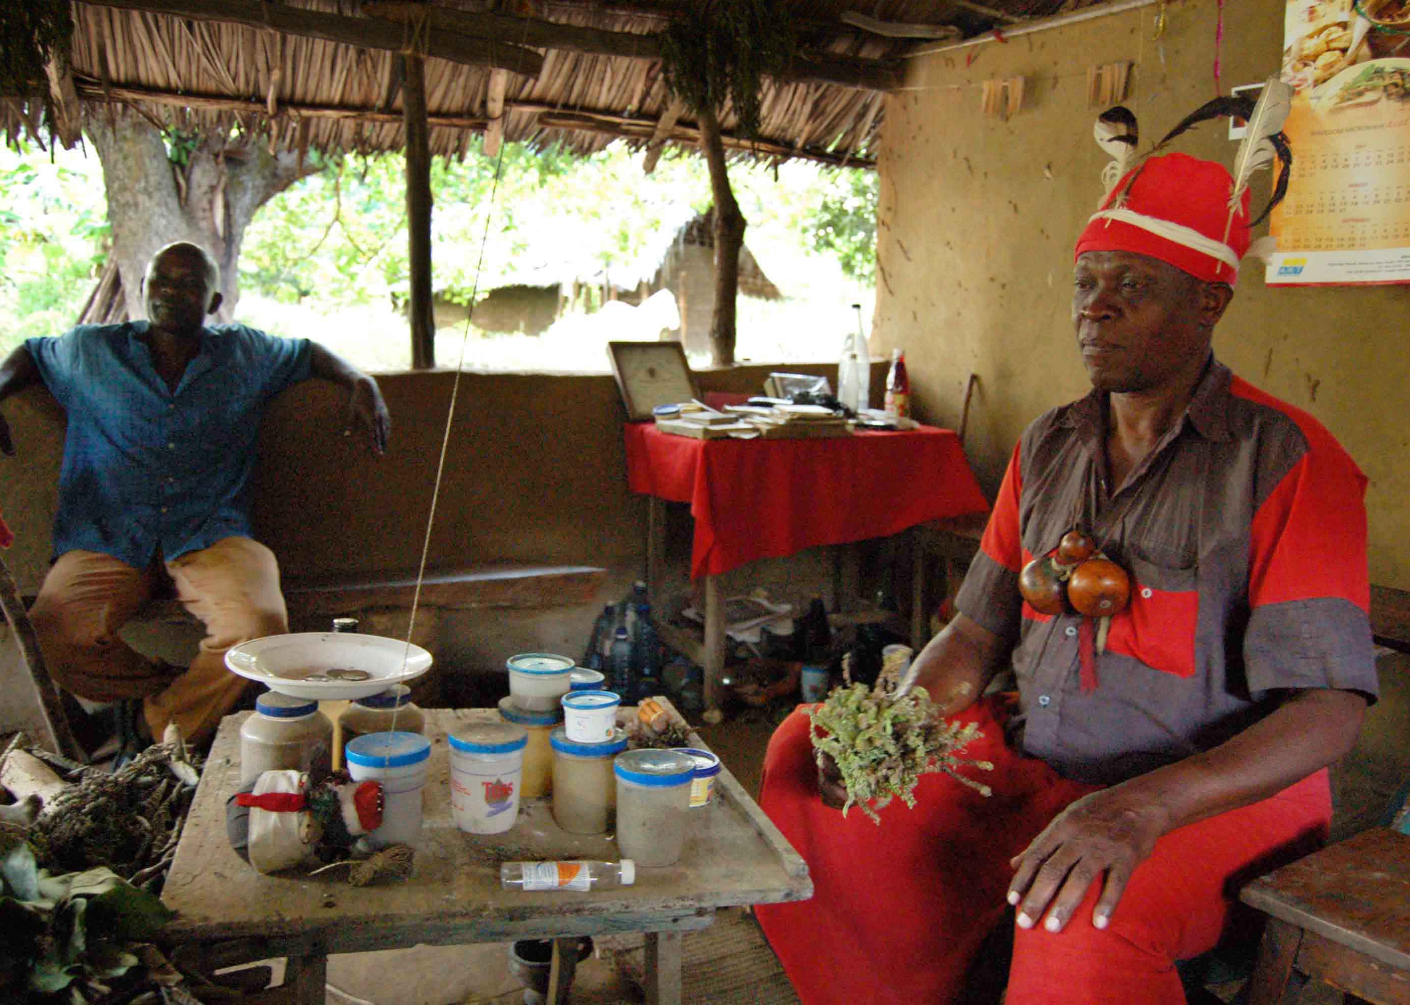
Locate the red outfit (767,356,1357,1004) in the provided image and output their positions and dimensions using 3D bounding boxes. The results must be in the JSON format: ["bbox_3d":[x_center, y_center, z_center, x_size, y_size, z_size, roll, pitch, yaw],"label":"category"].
[{"bbox_3d":[0.370,0.294,1.370,0.620,0.920,0.680,-4,7,-32],"label":"red outfit"}]

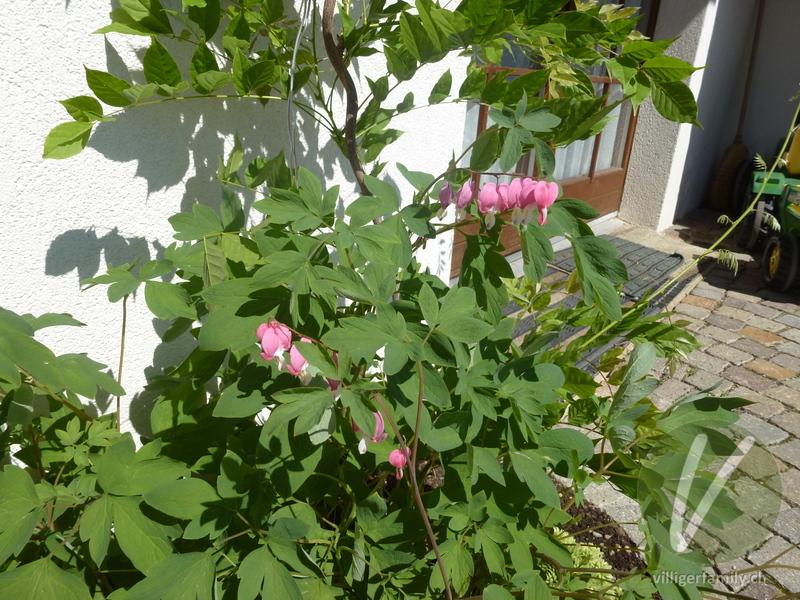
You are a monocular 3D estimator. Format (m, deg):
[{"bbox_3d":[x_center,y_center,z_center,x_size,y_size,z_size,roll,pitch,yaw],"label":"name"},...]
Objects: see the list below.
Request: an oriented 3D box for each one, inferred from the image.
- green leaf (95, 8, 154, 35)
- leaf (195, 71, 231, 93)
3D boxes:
[{"bbox_3d":[-0.367,-0.371,0.740,0.080,0.036,0.040,-10,24,-30],"label":"green leaf"},{"bbox_3d":[-0.338,-0.394,1.000,0.061,0.035,0.038,-5,25,-17],"label":"leaf"}]

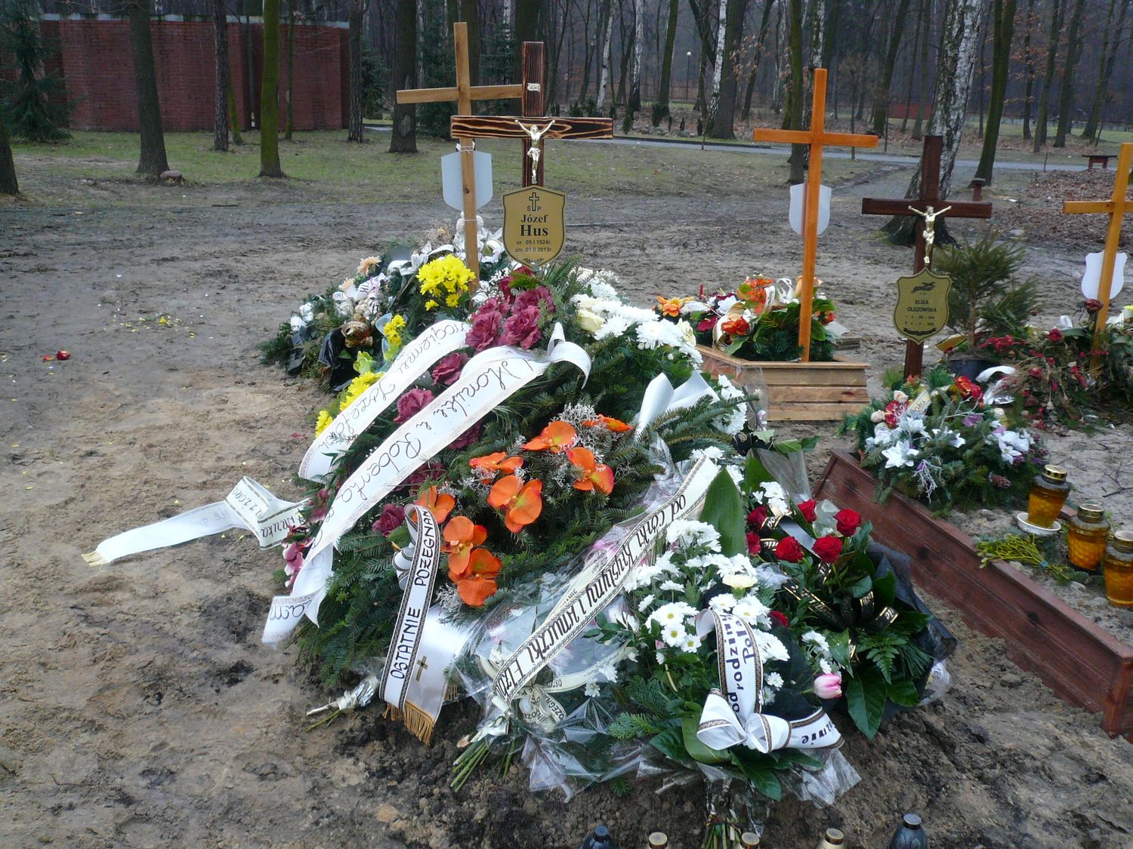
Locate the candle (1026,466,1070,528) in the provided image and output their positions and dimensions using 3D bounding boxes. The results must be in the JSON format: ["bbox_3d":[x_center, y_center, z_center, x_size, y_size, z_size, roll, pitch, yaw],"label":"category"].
[{"bbox_3d":[1.495,0.225,3.150,0.126,0.178,0.126,6,19,-2],"label":"candle"}]

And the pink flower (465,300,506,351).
[{"bbox_3d":[-0.257,-0.315,3.220,0.125,0.140,0.090,4,-5,9],"label":"pink flower"}]

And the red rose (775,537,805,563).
[{"bbox_3d":[0.540,0.302,2.450,0.068,0.058,0.060,5,-12,13],"label":"red rose"}]

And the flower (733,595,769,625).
[{"bbox_3d":[0.430,0.433,2.370,0.082,0.068,0.050,1,-21,0],"label":"flower"}]

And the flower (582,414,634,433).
[{"bbox_3d":[0.114,-0.001,2.800,0.140,0.045,0.110,-1,18,-7],"label":"flower"}]

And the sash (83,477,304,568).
[{"bbox_3d":[-1.252,0.324,3.420,0.720,0.170,0.300,2,17,3],"label":"sash"}]

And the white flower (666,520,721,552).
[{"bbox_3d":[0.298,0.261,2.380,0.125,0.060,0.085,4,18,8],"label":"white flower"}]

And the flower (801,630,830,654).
[{"bbox_3d":[0.565,0.494,2.300,0.060,0.048,0.045,6,-12,15],"label":"flower"}]

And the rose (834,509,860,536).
[{"bbox_3d":[0.692,0.241,2.500,0.062,0.060,0.060,6,-12,16],"label":"rose"}]

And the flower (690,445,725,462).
[{"bbox_3d":[0.383,0.080,2.750,0.090,0.045,0.075,3,3,8],"label":"flower"}]

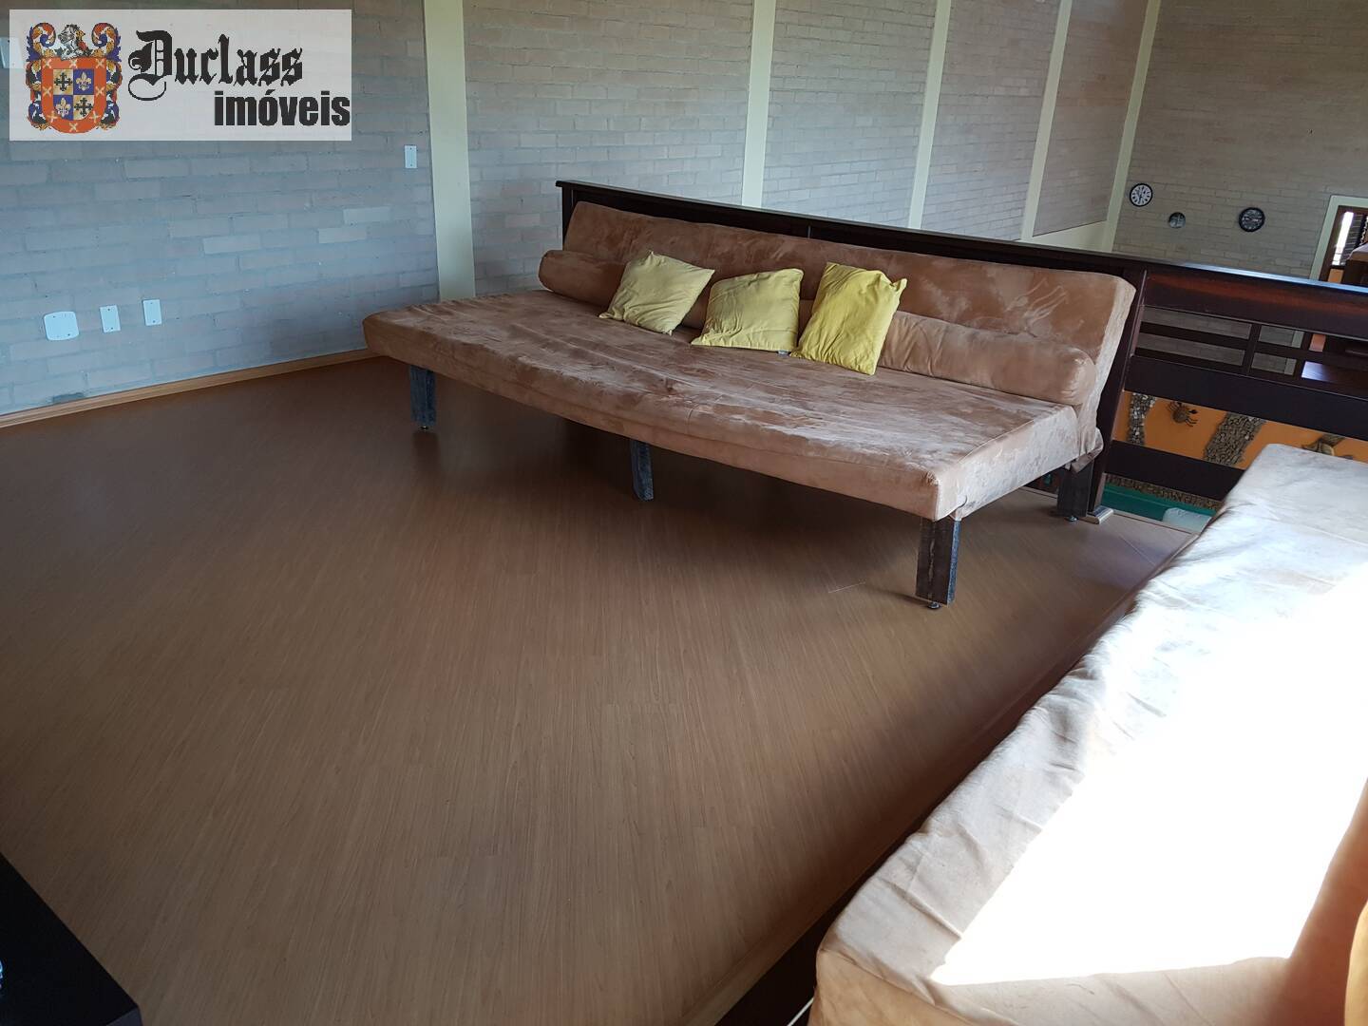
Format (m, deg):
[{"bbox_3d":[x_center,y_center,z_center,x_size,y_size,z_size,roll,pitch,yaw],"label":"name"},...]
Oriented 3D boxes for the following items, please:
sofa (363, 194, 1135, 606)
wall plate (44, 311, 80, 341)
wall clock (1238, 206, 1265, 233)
[{"bbox_3d":[0.119,-0.581,3.950,2.607,0.923,1.250,20,29,35],"label":"sofa"},{"bbox_3d":[-2.667,-0.800,4.404,0.010,0.117,0.122,20,29,36],"label":"wall plate"},{"bbox_3d":[6.846,-3.529,12.379,0.290,0.290,0.045,20,29,36],"label":"wall clock"}]

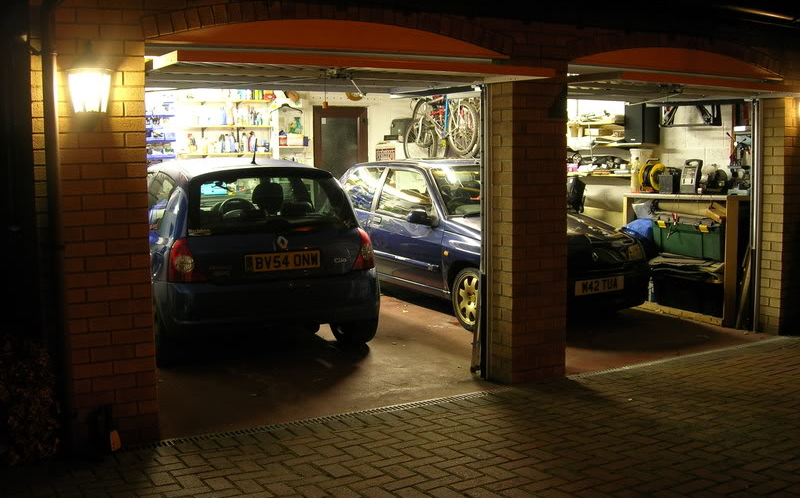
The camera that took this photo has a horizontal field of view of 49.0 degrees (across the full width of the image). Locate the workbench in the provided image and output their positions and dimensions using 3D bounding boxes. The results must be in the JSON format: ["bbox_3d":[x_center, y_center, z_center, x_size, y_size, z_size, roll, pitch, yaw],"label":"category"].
[{"bbox_3d":[2.570,0.050,7.420,0.580,1.030,1.420,-4,7,-28],"label":"workbench"}]

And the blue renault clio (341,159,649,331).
[{"bbox_3d":[0.648,-0.192,8.246,1.640,1.400,3.710,-4,7,-30],"label":"blue renault clio"}]

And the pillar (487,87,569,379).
[{"bbox_3d":[0.790,-0.138,5.440,0.430,1.870,0.310,-4,7,-28],"label":"pillar"}]

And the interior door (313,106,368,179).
[{"bbox_3d":[-0.785,-0.865,11.689,0.810,2.050,0.080,-4,7,-28],"label":"interior door"}]

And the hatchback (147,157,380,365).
[{"bbox_3d":[-1.633,-0.070,7.235,1.640,1.420,3.810,-4,7,-30],"label":"hatchback"}]

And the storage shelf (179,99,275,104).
[{"bbox_3d":[-2.119,-1.800,10.737,1.200,0.050,0.250,-4,7,-28],"label":"storage shelf"}]

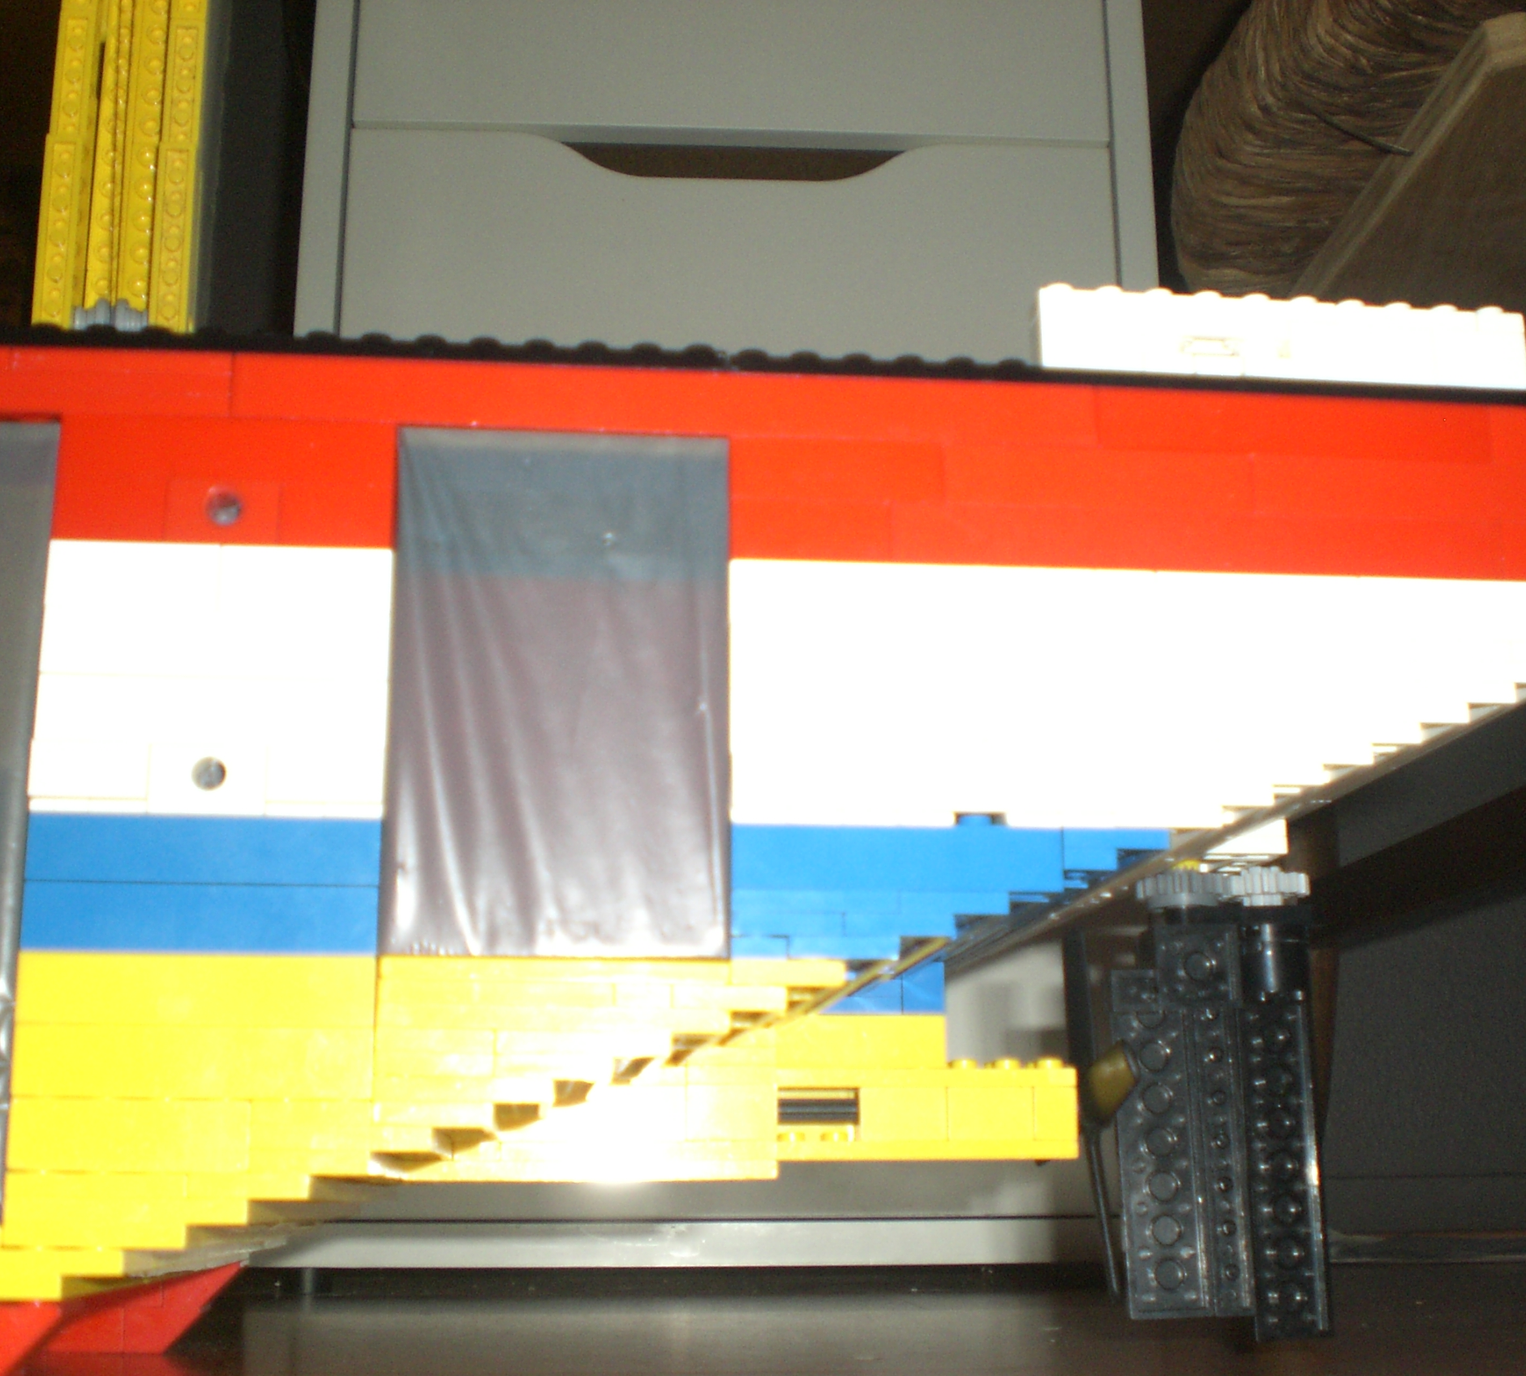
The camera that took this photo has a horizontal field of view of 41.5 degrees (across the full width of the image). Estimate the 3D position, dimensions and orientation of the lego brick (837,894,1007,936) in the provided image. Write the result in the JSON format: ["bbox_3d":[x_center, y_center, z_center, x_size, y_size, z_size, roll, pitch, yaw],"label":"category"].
[{"bbox_3d":[0.023,0.033,0.291,0.024,0.007,0.009,1,-12,-7],"label":"lego brick"}]

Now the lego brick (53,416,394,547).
[{"bbox_3d":[-0.077,-0.029,0.292,0.048,0.020,0.009,1,-12,-7],"label":"lego brick"}]

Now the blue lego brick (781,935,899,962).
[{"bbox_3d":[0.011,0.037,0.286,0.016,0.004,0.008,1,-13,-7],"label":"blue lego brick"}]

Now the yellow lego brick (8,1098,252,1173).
[{"bbox_3d":[-0.083,0.059,0.266,0.032,0.010,0.008,1,-14,-7],"label":"yellow lego brick"}]

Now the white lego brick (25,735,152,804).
[{"bbox_3d":[-0.091,0.012,0.276,0.016,0.009,0.008,1,-14,-7],"label":"white lego brick"}]

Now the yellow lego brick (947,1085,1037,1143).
[{"bbox_3d":[0.041,0.078,0.371,0.016,0.010,0.008,1,-13,-7],"label":"yellow lego brick"}]

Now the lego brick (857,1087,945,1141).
[{"bbox_3d":[0.025,0.077,0.365,0.016,0.010,0.008,1,-14,-7],"label":"lego brick"}]

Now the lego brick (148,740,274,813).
[{"bbox_3d":[-0.076,0.014,0.281,0.016,0.010,0.008,1,-13,-7],"label":"lego brick"}]

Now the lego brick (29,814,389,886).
[{"bbox_3d":[-0.076,0.023,0.278,0.048,0.010,0.008,1,-13,-7],"label":"lego brick"}]

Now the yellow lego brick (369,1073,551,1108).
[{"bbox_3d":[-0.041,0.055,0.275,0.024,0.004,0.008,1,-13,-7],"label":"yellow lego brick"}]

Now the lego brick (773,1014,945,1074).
[{"bbox_3d":[0.017,0.065,0.372,0.032,0.010,0.009,1,-12,-7],"label":"lego brick"}]

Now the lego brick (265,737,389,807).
[{"bbox_3d":[-0.060,0.013,0.280,0.016,0.009,0.008,1,-14,-7],"label":"lego brick"}]

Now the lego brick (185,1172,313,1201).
[{"bbox_3d":[-0.067,0.066,0.266,0.016,0.003,0.008,1,-14,-7],"label":"lego brick"}]

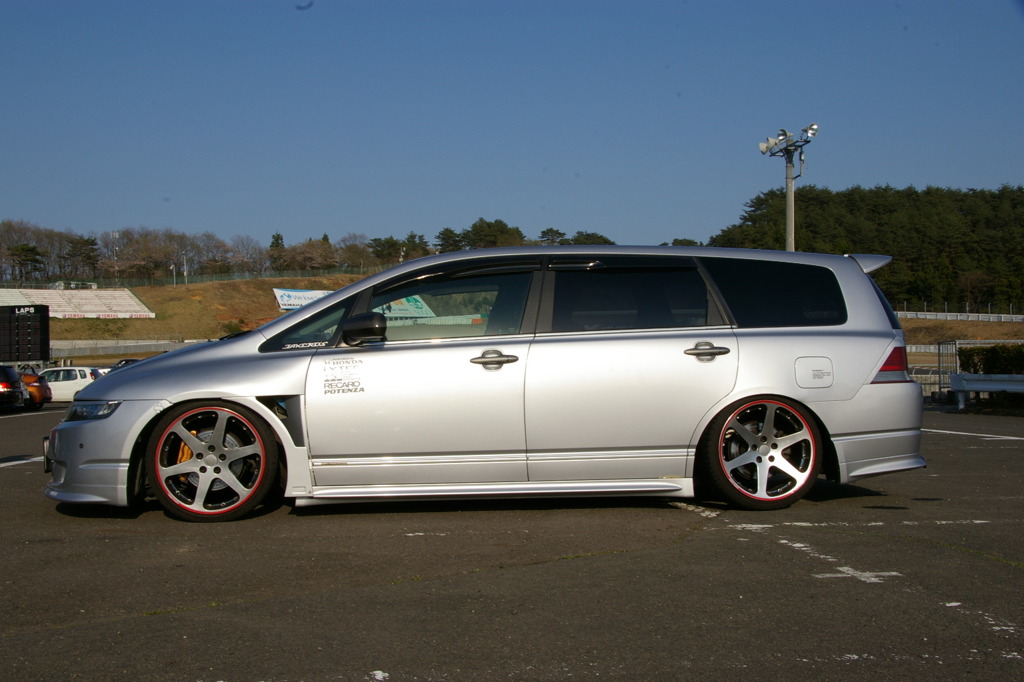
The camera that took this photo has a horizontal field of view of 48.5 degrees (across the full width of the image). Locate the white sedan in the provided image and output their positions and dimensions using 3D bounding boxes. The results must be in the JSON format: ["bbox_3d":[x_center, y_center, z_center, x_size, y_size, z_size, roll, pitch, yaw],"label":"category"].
[{"bbox_3d":[-17.200,1.740,43.200,3.500,1.530,1.520,0,-1,1],"label":"white sedan"}]

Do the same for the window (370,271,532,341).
[{"bbox_3d":[-0.313,-0.182,5.849,0.840,0.360,0.100,0,-1,-8],"label":"window"}]

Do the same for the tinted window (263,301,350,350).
[{"bbox_3d":[-1.038,-0.079,5.753,0.440,0.255,0.100,0,-1,-8],"label":"tinted window"}]

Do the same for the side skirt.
[{"bbox_3d":[-0.073,0.766,5.783,2.040,0.110,0.120,0,-1,-8],"label":"side skirt"}]

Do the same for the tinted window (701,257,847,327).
[{"bbox_3d":[1.404,-0.265,6.095,0.820,0.375,0.110,0,-1,-8],"label":"tinted window"}]

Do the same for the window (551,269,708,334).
[{"bbox_3d":[0.628,-0.218,5.978,0.860,0.350,0.100,0,-1,-8],"label":"window"}]

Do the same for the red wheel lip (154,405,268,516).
[{"bbox_3d":[-1.473,0.586,5.569,0.525,0.525,0.060,0,-1,-8],"label":"red wheel lip"}]

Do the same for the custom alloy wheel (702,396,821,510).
[{"bbox_3d":[1.305,0.575,6.035,0.630,0.620,0.230,0,-1,-8],"label":"custom alloy wheel"}]

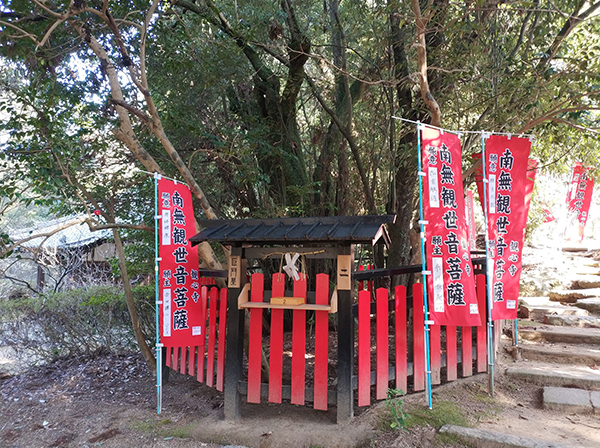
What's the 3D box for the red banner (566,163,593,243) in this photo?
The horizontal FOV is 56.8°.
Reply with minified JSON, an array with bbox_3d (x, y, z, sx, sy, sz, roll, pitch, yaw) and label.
[{"bbox_3d":[6.271,-0.490,12.500,0.520,1.801,0.080,9,-5,11],"label":"red banner"}]

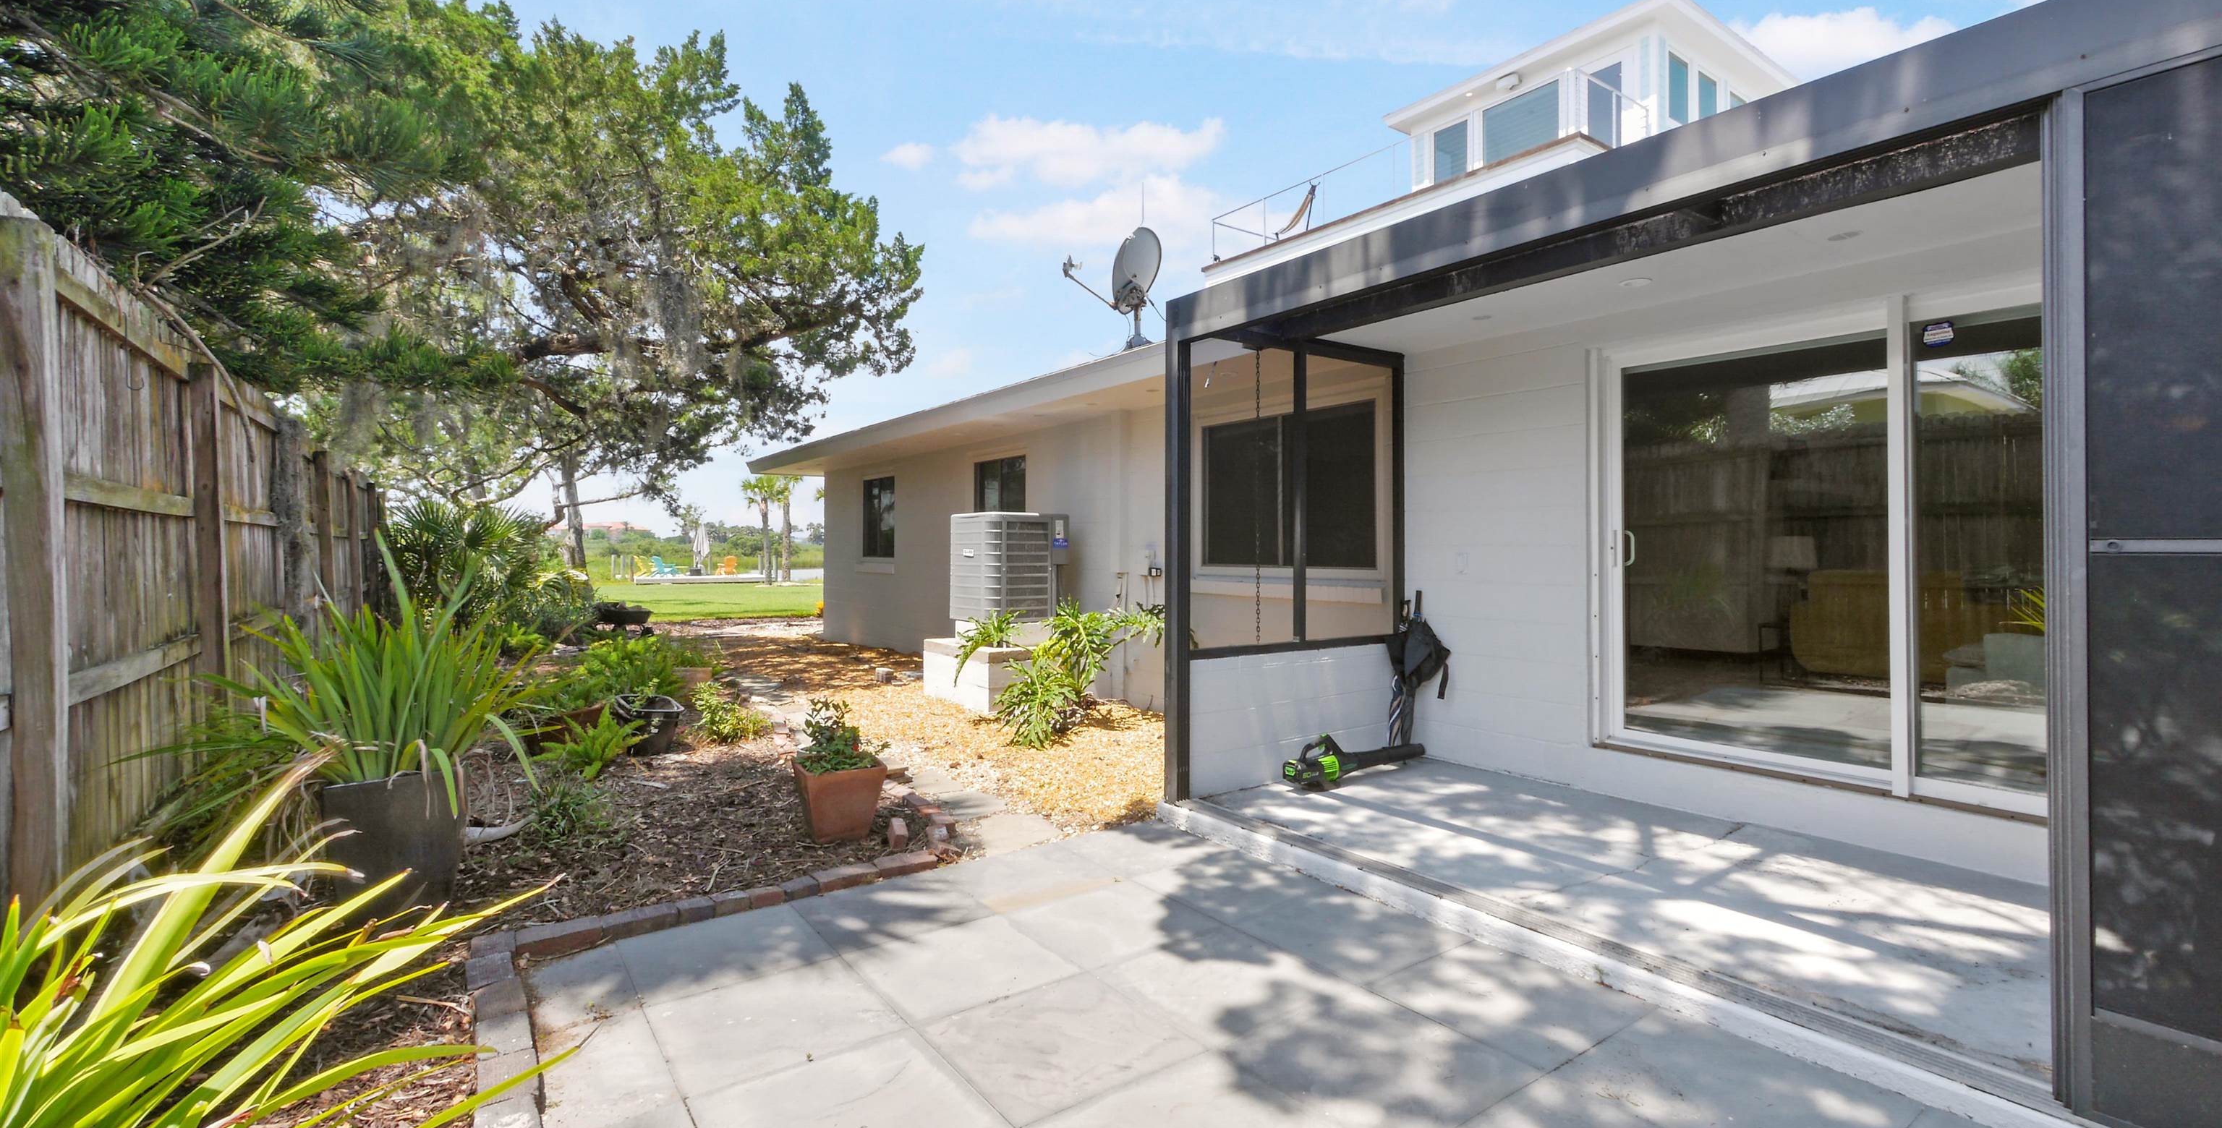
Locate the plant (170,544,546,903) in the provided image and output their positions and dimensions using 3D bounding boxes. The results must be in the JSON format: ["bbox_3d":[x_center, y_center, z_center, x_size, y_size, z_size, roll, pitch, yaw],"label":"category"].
[{"bbox_3d":[-2.930,0.595,3.602,1.080,1.340,1.060,-1,1,-37],"label":"plant"}]

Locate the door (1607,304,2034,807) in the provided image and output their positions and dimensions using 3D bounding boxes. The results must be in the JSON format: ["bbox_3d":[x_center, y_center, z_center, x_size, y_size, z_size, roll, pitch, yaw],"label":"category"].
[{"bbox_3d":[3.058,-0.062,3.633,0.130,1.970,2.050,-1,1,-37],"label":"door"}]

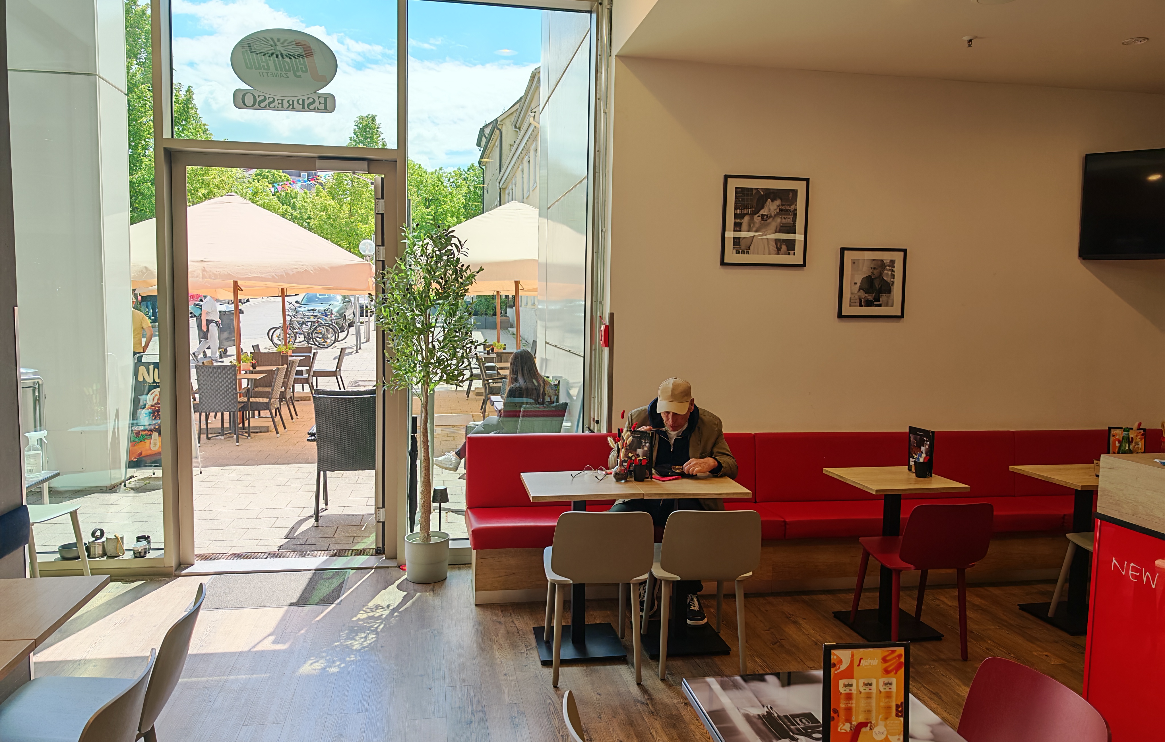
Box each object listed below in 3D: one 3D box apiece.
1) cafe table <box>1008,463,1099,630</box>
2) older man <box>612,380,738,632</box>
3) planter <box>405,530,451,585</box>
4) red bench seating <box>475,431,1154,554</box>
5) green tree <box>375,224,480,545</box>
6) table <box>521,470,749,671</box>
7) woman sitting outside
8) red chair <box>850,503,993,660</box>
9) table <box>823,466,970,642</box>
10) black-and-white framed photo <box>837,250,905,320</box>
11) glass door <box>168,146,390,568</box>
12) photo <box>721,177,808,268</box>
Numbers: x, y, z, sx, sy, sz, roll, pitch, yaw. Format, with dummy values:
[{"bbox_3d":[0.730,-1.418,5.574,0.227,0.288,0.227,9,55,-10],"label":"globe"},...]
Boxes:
[{"bbox_3d":[2.593,0.918,4.194,0.500,0.772,0.499,0,5,-10],"label":"cafe table"},{"bbox_3d":[0.447,0.636,4.263,0.660,1.220,0.700,1,4,-5],"label":"older man"},{"bbox_3d":[-0.899,1.077,4.687,0.253,0.236,0.253,0,5,-9],"label":"planter"},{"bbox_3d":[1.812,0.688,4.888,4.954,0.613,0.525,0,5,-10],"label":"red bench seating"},{"bbox_3d":[-0.888,0.093,4.653,0.592,1.875,0.546,0,5,-10],"label":"green tree"},{"bbox_3d":[0.227,0.913,3.846,0.995,0.772,0.515,0,5,-10],"label":"table"},{"bbox_3d":[-0.654,0.474,5.878,0.800,1.250,0.500,5,6,39],"label":"woman sitting outside"},{"bbox_3d":[1.586,0.938,3.873,0.453,0.757,0.546,0,5,-10],"label":"red chair"},{"bbox_3d":[1.553,0.914,4.067,0.500,0.772,0.516,0,5,-10],"label":"table"},{"bbox_3d":[1.783,-0.536,4.953,0.432,0.427,0.022,0,5,-9],"label":"black-and-white framed photo"},{"bbox_3d":[-1.758,-0.031,4.813,1.251,2.441,0.113,0,5,-10],"label":"glass door"},{"bbox_3d":[1.092,-0.888,4.810,0.530,0.530,0.022,0,5,-9],"label":"photo"}]

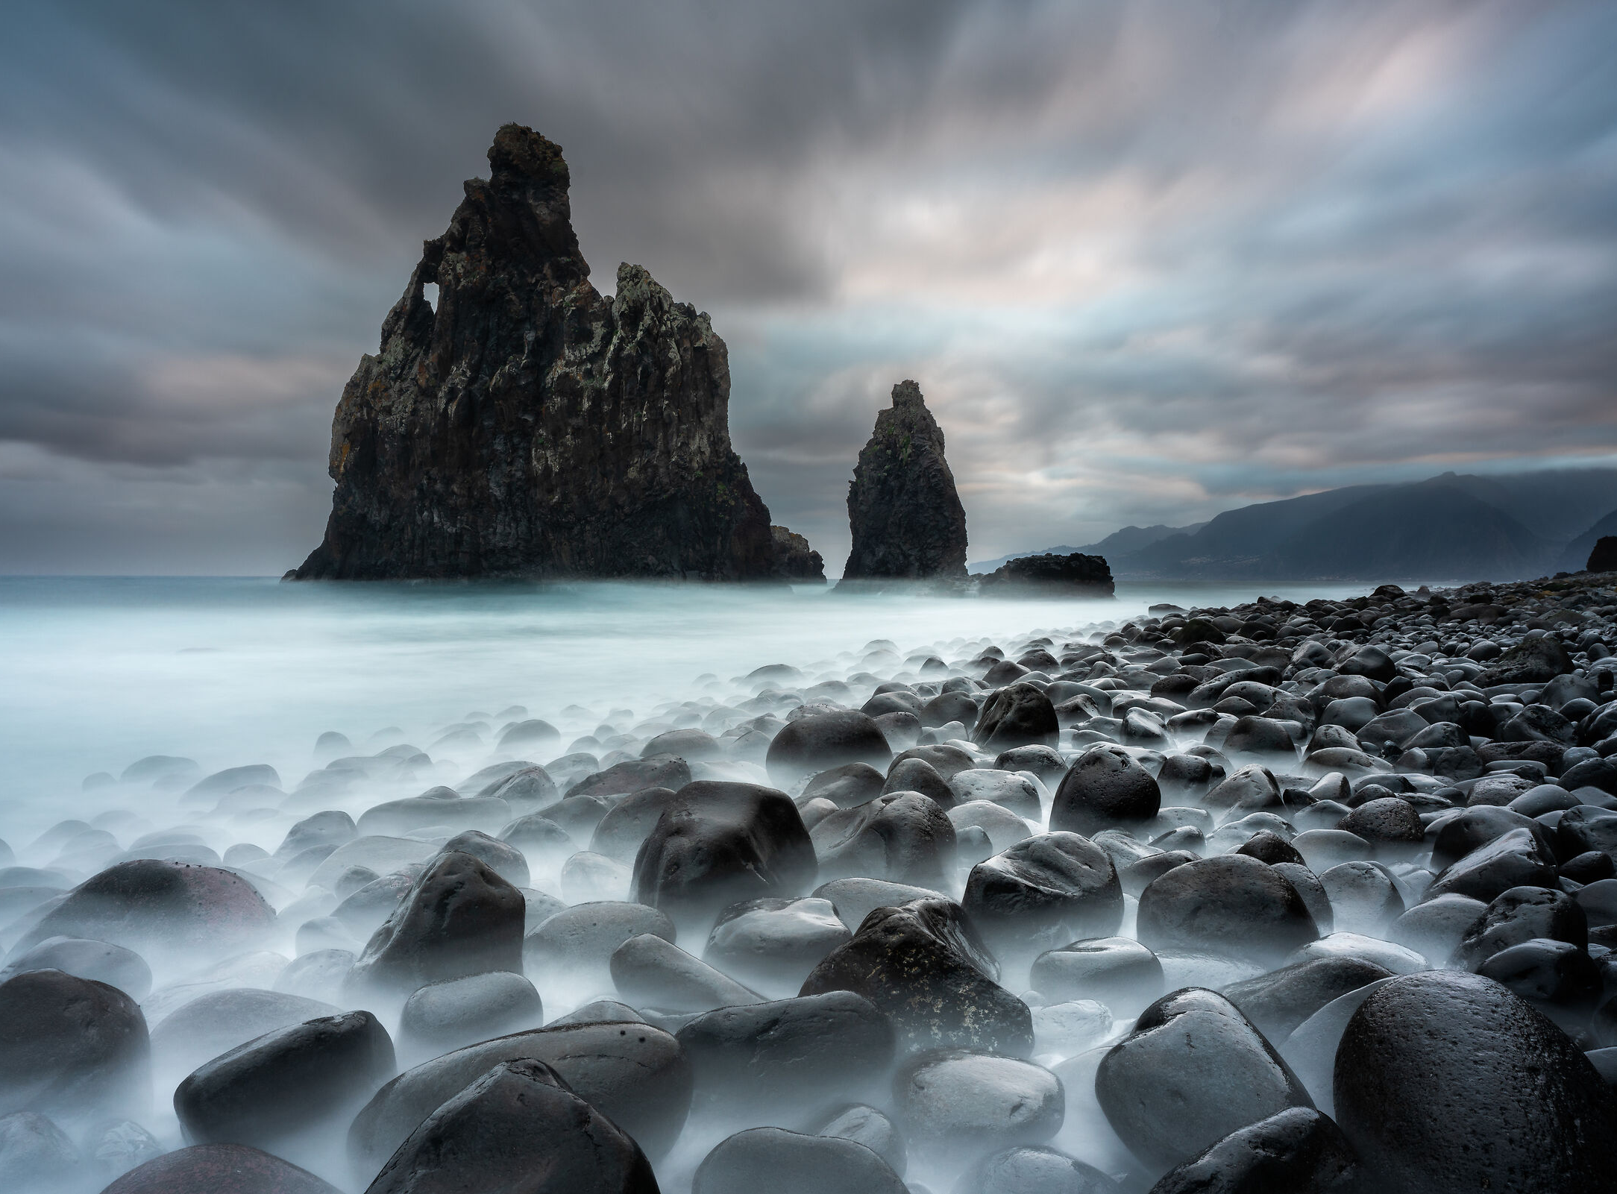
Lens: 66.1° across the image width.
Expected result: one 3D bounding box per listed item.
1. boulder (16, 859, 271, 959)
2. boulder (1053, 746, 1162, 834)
[{"bbox_3d":[-2.321,1.045,4.350,0.900,0.400,0.720,0,1,-28],"label":"boulder"},{"bbox_3d":[1.415,0.943,5.930,0.508,0.447,0.457,0,1,0],"label":"boulder"}]

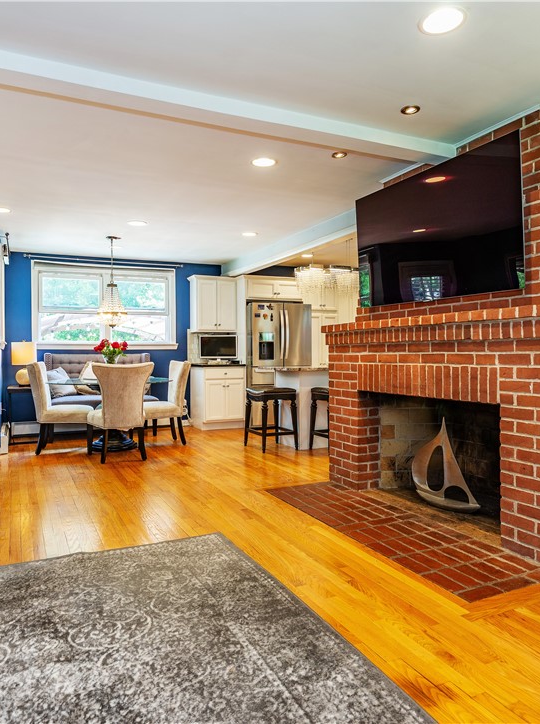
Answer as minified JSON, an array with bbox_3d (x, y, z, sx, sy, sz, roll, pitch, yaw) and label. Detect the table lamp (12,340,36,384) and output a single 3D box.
[{"bbox_3d":[-2.970,0.025,6.206,0.310,0.560,0.310,-1,1,-26],"label":"table lamp"}]

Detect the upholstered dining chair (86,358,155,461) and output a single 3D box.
[{"bbox_3d":[-1.508,0.487,5.152,0.575,0.950,0.630,-1,1,-26],"label":"upholstered dining chair"}]

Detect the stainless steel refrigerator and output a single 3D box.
[{"bbox_3d":[0.002,0.049,7.642,0.938,1.787,0.890,-1,1,-26],"label":"stainless steel refrigerator"}]

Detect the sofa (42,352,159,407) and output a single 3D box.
[{"bbox_3d":[-2.167,0.433,6.607,1.340,1.080,0.660,-1,1,-26],"label":"sofa"}]

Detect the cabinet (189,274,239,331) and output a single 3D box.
[{"bbox_3d":[-0.832,-0.828,7.532,0.675,0.775,0.355,-1,1,-26],"label":"cabinet"}]

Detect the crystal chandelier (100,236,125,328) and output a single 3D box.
[{"bbox_3d":[-1.831,-0.918,5.960,0.330,1.040,0.330,-1,1,-26],"label":"crystal chandelier"}]

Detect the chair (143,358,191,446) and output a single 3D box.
[{"bbox_3d":[-1.275,0.476,5.940,0.615,0.950,0.570,-1,1,-26],"label":"chair"}]

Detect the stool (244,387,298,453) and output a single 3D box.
[{"bbox_3d":[0.011,0.618,5.614,0.420,0.650,0.510,-1,1,-26],"label":"stool"}]

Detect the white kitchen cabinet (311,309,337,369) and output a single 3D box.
[{"bbox_3d":[0.675,0.057,8.154,0.529,1.746,0.610,-1,1,-26],"label":"white kitchen cabinet"}]

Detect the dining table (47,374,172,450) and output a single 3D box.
[{"bbox_3d":[-1.709,0.587,5.594,1.350,0.745,1.350,-1,1,-26],"label":"dining table"}]

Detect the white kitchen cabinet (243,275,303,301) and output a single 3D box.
[{"bbox_3d":[-0.072,-1.088,7.770,0.947,0.358,0.640,-1,1,-26],"label":"white kitchen cabinet"}]

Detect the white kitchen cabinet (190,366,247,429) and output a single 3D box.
[{"bbox_3d":[-0.753,0.506,7.471,0.612,0.890,0.610,-1,1,-26],"label":"white kitchen cabinet"}]

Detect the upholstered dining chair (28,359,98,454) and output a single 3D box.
[{"bbox_3d":[-2.237,0.491,5.553,0.630,0.990,0.500,-1,1,-6],"label":"upholstered dining chair"}]

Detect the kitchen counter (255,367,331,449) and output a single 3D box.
[{"bbox_3d":[0.739,0.499,6.046,1.840,0.910,0.850,-1,1,-26],"label":"kitchen counter"}]

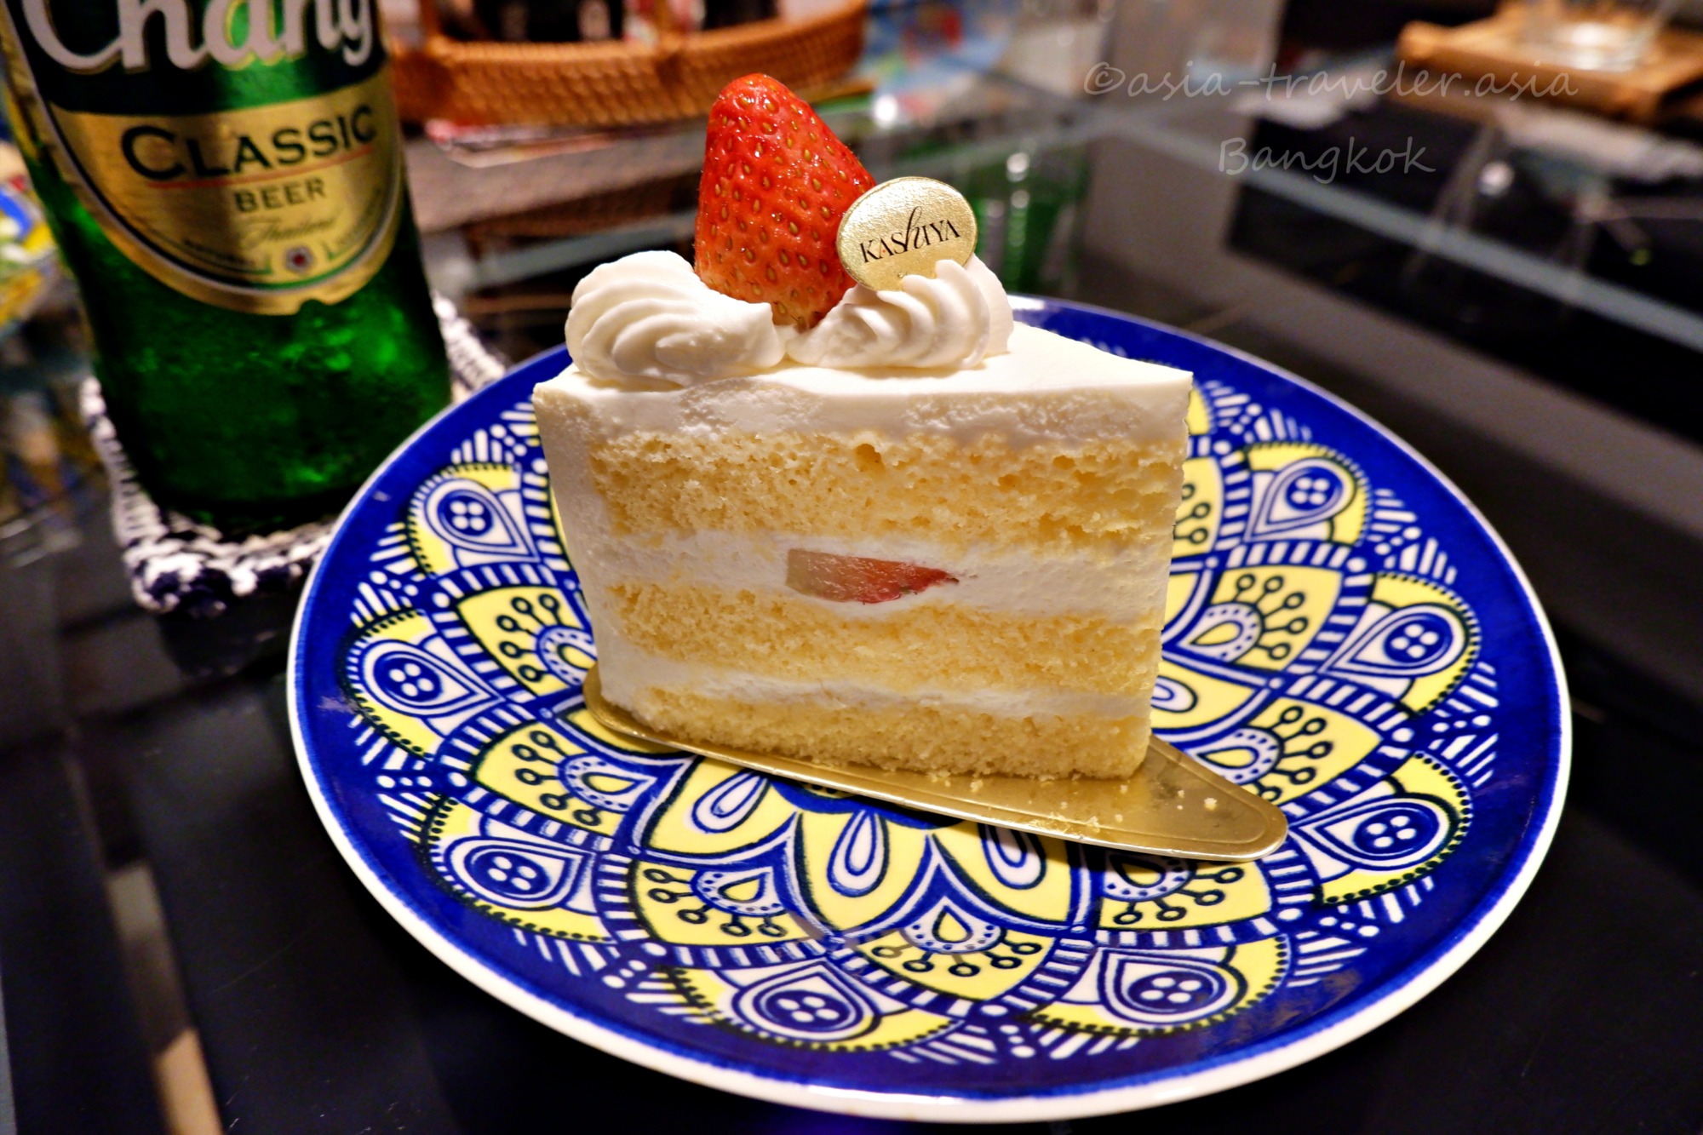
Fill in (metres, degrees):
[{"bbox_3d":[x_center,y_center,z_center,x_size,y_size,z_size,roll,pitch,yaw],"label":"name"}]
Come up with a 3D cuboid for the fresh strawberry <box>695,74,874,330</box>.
[{"bbox_3d":[-0.009,-0.052,0.156,0.027,0.035,0.026,-3,38,3],"label":"fresh strawberry"}]

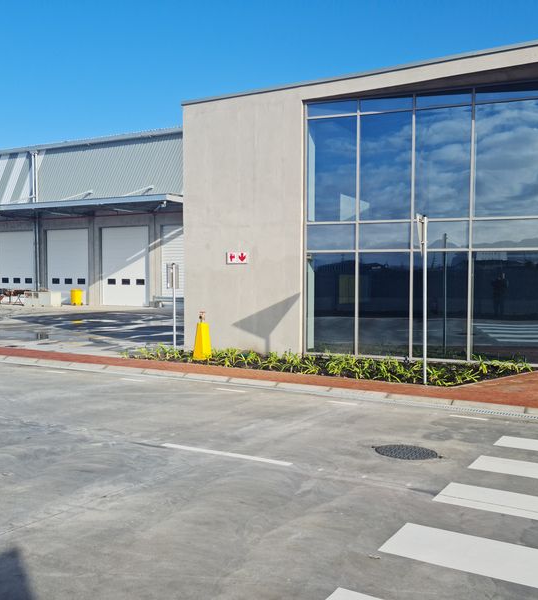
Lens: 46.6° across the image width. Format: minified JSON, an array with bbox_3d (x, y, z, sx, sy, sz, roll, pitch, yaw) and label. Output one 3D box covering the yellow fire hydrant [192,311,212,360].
[{"bbox_3d":[-1.487,0.779,13.946,0.310,1.070,0.310,2,3,38],"label":"yellow fire hydrant"}]

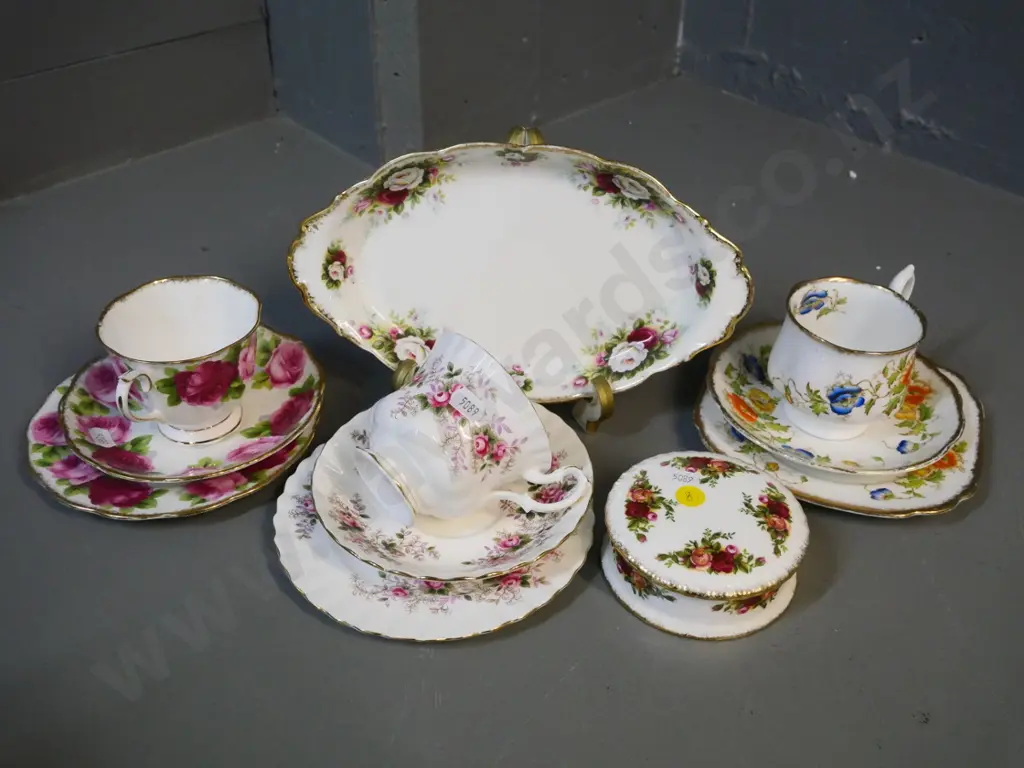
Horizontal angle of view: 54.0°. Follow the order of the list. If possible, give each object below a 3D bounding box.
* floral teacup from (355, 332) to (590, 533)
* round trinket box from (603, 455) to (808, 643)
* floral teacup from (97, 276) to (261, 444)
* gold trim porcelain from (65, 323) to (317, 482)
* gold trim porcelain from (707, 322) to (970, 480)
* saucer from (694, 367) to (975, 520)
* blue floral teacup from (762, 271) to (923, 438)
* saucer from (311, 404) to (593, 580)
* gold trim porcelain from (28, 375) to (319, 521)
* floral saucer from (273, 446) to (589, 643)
[{"bbox_3d":[-0.028,0.036,0.482,0.070,0.086,0.106,-38,70,-23],"label":"floral teacup"},{"bbox_3d":[0.093,0.077,0.488,0.096,0.037,0.096,0,38,0],"label":"round trinket box"},{"bbox_3d":[-0.177,-0.004,0.541,0.082,0.070,0.095,21,43,24],"label":"floral teacup"},{"bbox_3d":[-0.176,0.014,0.564,0.141,0.025,0.141,0,38,0],"label":"gold trim porcelain"},{"bbox_3d":[0.182,0.012,0.577,0.140,0.023,0.140,1,38,-1],"label":"gold trim porcelain"},{"bbox_3d":[0.186,0.022,0.575,0.155,0.018,0.155,16,41,19],"label":"saucer"},{"bbox_3d":[0.190,-0.017,0.559,0.072,0.071,0.100,31,48,33],"label":"blue floral teacup"},{"bbox_3d":[-0.029,0.054,0.512,0.141,0.025,0.141,1,39,-1],"label":"saucer"},{"bbox_3d":[-0.184,0.025,0.562,0.154,0.020,0.154,1,39,-1],"label":"gold trim porcelain"},{"bbox_3d":[-0.038,0.070,0.509,0.160,0.020,0.160,1,39,-1],"label":"floral saucer"}]

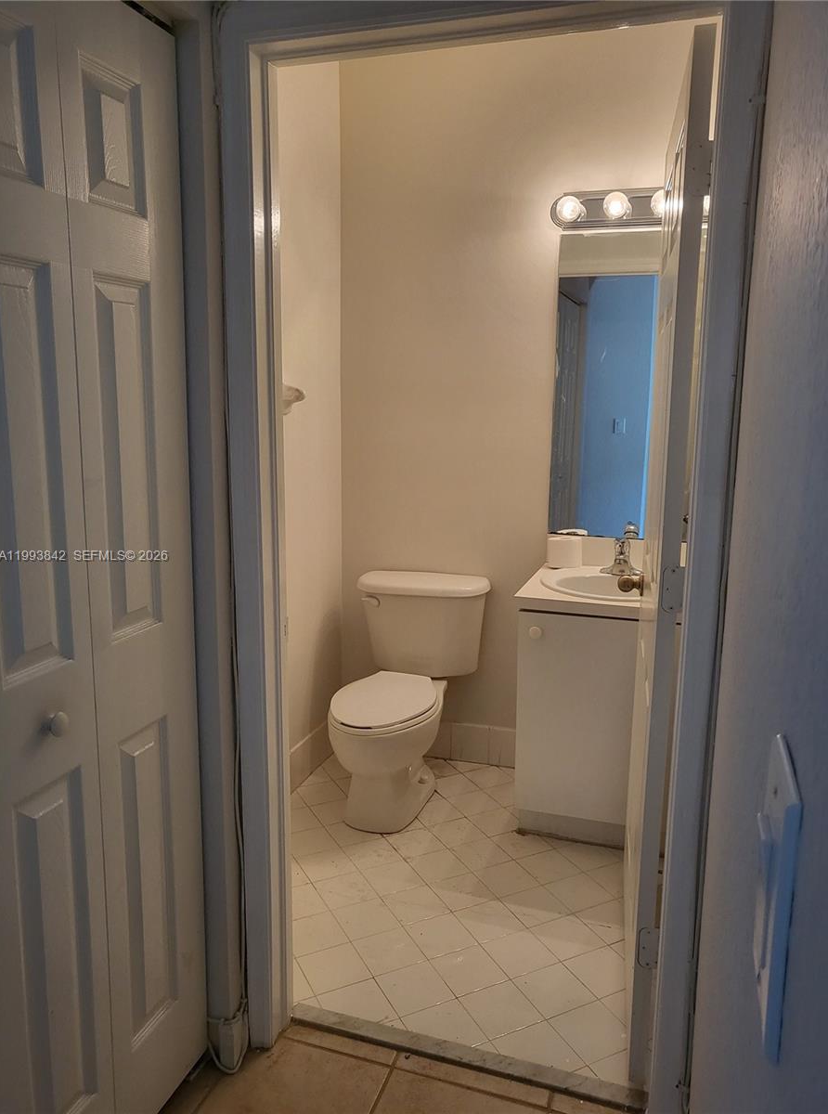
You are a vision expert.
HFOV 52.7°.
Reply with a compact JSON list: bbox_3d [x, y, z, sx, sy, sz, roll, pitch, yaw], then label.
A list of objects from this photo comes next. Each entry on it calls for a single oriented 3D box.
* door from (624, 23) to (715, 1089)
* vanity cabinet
[{"bbox_3d":[0.564,0.045,1.944,0.035,2.035,0.762,3,11,13],"label":"door"},{"bbox_3d":[0.666,0.516,2.811,0.542,0.790,0.550,4,12,19],"label":"vanity cabinet"}]

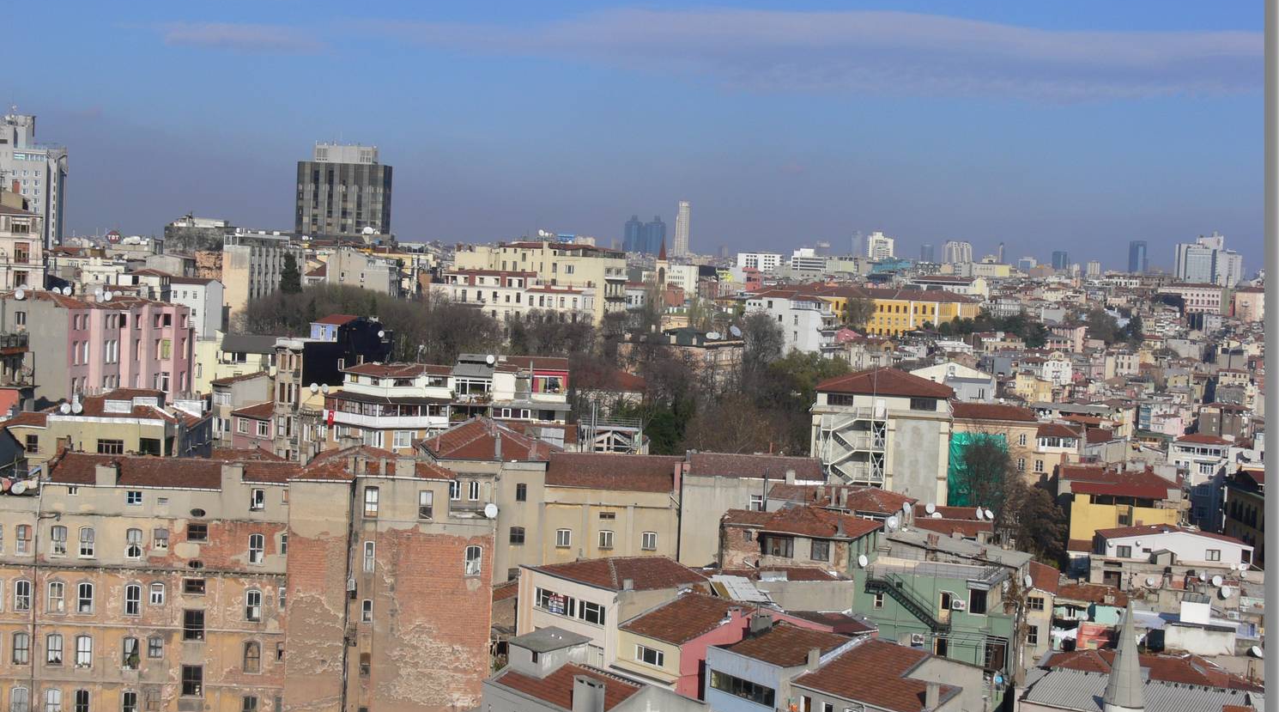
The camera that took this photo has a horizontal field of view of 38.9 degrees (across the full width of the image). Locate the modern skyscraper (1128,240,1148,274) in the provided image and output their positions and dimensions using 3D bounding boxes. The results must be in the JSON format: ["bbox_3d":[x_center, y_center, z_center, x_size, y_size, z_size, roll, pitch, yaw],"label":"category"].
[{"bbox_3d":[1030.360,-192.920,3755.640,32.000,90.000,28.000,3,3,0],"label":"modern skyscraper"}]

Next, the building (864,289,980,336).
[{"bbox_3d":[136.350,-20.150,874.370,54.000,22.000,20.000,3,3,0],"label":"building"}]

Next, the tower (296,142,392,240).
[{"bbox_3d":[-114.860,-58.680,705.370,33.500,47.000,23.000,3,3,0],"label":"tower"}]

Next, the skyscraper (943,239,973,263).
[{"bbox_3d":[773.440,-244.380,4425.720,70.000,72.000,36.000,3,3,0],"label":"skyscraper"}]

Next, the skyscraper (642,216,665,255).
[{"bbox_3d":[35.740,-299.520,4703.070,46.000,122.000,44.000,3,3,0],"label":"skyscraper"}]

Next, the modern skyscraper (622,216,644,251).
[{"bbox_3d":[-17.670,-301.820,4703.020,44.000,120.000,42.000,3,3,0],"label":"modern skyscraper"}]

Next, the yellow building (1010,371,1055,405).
[{"bbox_3d":[125.450,11.310,578.790,7.800,12.500,9.600,1,3,-30],"label":"yellow building"}]

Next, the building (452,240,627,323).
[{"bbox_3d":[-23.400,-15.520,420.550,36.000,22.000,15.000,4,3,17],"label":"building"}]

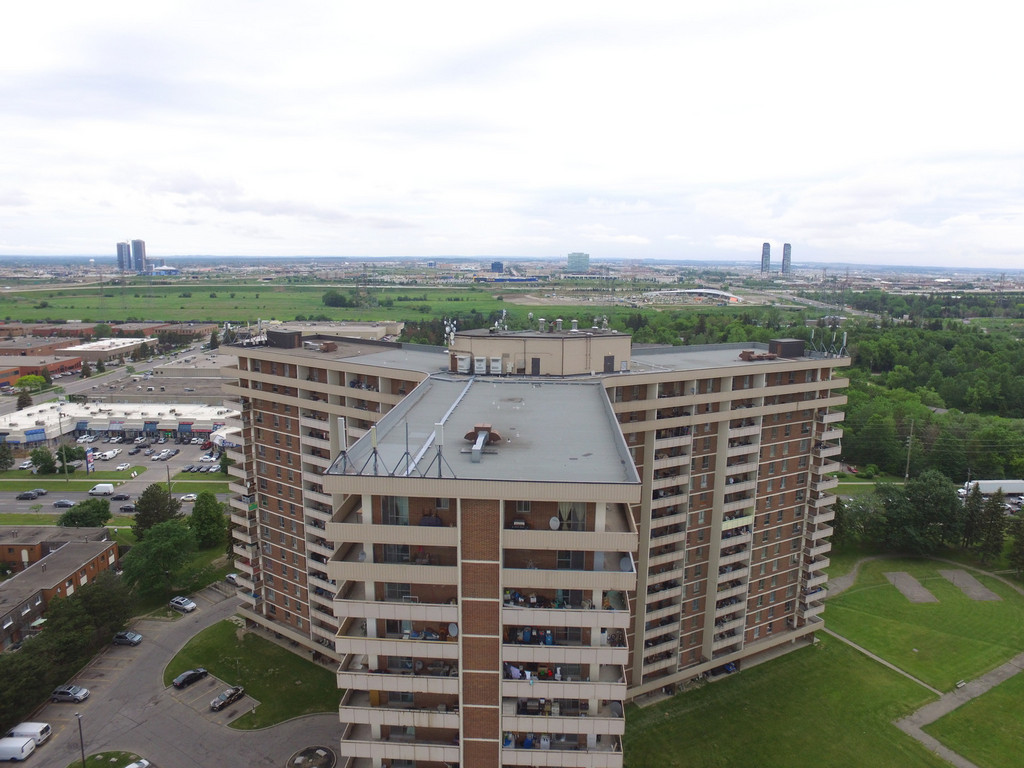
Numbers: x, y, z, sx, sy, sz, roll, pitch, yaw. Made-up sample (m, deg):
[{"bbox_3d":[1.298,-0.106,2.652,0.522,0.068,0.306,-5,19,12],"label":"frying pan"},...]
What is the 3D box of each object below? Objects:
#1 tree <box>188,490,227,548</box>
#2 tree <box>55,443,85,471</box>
[{"bbox_3d":[-65.182,28.827,126.767,7.200,12.740,7.200,-6,13,-28],"label":"tree"},{"bbox_3d":[-133.924,22.190,179.049,7.800,8.720,7.800,1,12,0],"label":"tree"}]

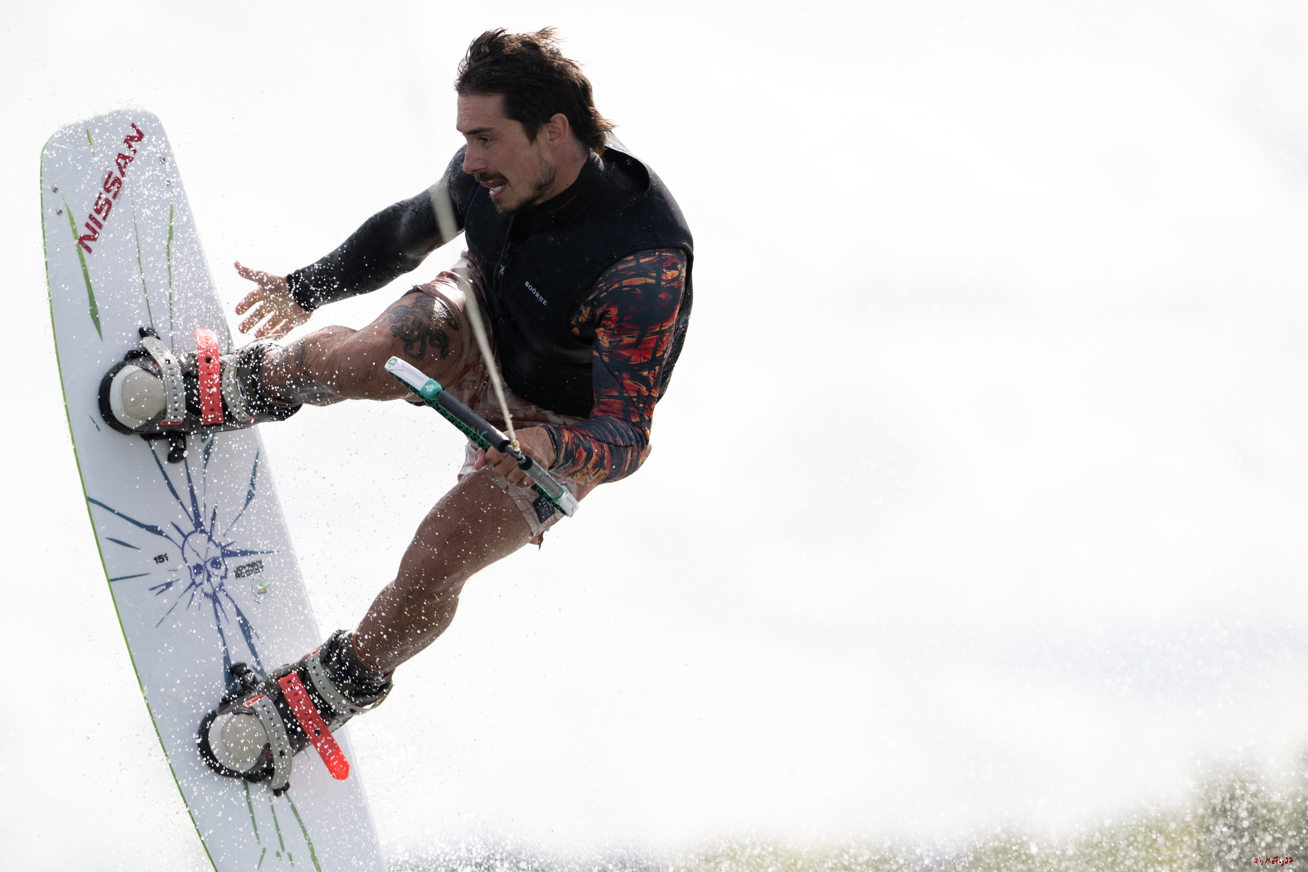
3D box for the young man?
[{"bbox_3d":[-0.321,-0.043,23.026,0.920,1.240,0.740,15,16,42],"label":"young man"}]

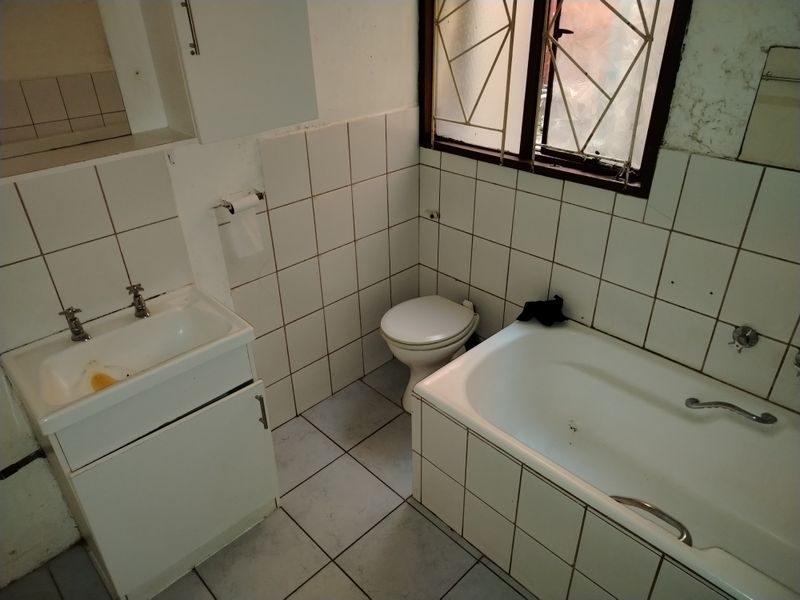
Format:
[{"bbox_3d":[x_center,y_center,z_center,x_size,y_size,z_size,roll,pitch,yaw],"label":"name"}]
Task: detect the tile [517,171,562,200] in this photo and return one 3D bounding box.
[{"bbox_3d":[0.538,-0.438,2.122,0.010,0.076,0.201,-27,38,-37],"label":"tile"}]

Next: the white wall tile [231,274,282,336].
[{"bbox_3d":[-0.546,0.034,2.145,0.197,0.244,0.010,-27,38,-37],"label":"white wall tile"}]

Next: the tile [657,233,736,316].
[{"bbox_3d":[0.963,-0.082,1.807,0.010,0.249,0.201,-27,38,-37],"label":"tile"}]

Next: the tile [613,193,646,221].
[{"bbox_3d":[0.783,-0.314,1.882,0.010,0.079,0.105,-27,38,-37],"label":"tile"}]

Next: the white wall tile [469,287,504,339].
[{"bbox_3d":[0.407,0.074,2.580,0.010,0.251,0.202,-27,38,-37],"label":"white wall tile"}]

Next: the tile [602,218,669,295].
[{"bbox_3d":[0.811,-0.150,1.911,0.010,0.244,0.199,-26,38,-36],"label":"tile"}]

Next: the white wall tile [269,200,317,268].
[{"bbox_3d":[-0.414,-0.258,2.168,0.199,0.249,0.010,-27,38,-37],"label":"white wall tile"}]

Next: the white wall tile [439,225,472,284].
[{"bbox_3d":[0.261,-0.214,2.586,0.010,0.250,0.201,-27,38,-37],"label":"white wall tile"}]

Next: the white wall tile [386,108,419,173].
[{"bbox_3d":[0.012,-0.695,2.419,0.197,0.247,0.010,-27,38,-37],"label":"white wall tile"}]

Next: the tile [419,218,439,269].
[{"bbox_3d":[0.142,-0.273,2.676,0.010,0.248,0.122,-27,38,-37],"label":"tile"}]

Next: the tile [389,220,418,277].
[{"bbox_3d":[0.022,-0.257,2.670,0.197,0.250,0.010,-27,38,-37],"label":"tile"}]

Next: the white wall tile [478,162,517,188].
[{"bbox_3d":[0.395,-0.508,2.250,0.010,0.076,0.201,-27,38,-37],"label":"white wall tile"}]

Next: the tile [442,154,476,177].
[{"bbox_3d":[0.249,-0.575,2.362,0.010,0.076,0.201,-27,38,-37],"label":"tile"}]

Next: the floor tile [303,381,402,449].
[{"bbox_3d":[-0.214,0.522,2.551,0.354,0.010,0.333,-27,38,-37],"label":"floor tile"}]

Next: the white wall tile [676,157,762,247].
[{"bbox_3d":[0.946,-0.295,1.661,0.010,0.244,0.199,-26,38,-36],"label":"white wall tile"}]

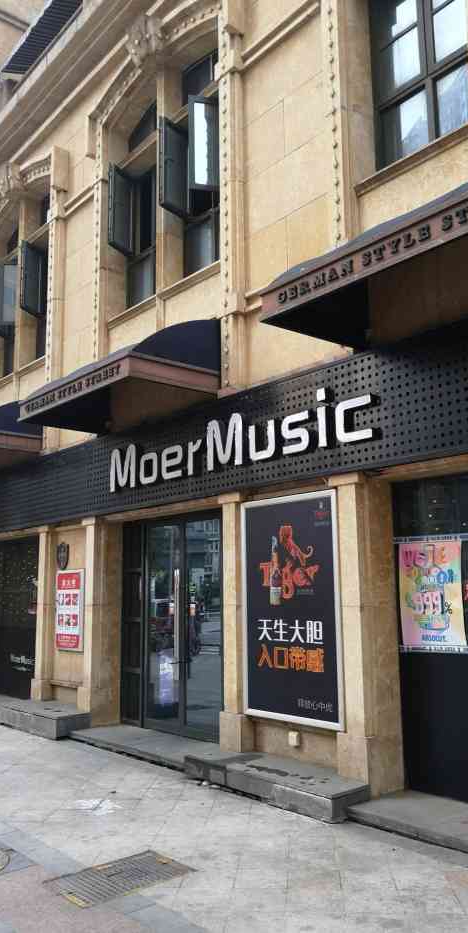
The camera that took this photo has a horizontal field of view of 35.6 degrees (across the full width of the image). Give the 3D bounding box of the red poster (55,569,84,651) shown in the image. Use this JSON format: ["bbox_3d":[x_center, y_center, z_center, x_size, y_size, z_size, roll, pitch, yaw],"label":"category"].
[{"bbox_3d":[-2.157,1.882,9.531,0.050,1.048,0.743,7,-12,-39],"label":"red poster"}]

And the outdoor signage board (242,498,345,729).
[{"bbox_3d":[0.501,1.227,6.374,0.074,1.926,1.226,7,-12,-39],"label":"outdoor signage board"}]

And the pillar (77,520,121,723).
[{"bbox_3d":[-1.672,1.916,9.172,0.429,2.524,0.330,7,-12,-39],"label":"pillar"}]

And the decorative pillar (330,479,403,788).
[{"bbox_3d":[1.083,1.322,5.943,0.446,2.475,0.322,7,-12,-39],"label":"decorative pillar"}]

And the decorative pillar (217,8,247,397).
[{"bbox_3d":[-0.033,-3.067,7.790,0.206,4.653,0.223,7,-12,-39],"label":"decorative pillar"}]

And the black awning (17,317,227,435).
[{"bbox_3d":[-1.323,-1.016,8.086,1.147,0.784,2.458,7,-12,-39],"label":"black awning"}]

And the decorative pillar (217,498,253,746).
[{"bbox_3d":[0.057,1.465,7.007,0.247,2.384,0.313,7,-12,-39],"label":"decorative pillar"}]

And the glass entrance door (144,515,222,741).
[{"bbox_3d":[-0.586,1.769,8.389,0.083,2.500,1.658,7,-12,-39],"label":"glass entrance door"}]

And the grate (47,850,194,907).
[{"bbox_3d":[-0.657,2.404,4.232,0.718,0.036,0.454,7,-12,-39],"label":"grate"}]

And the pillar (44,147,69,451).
[{"bbox_3d":[-2.608,-2.589,10.832,0.206,4.768,0.247,7,-12,-39],"label":"pillar"}]

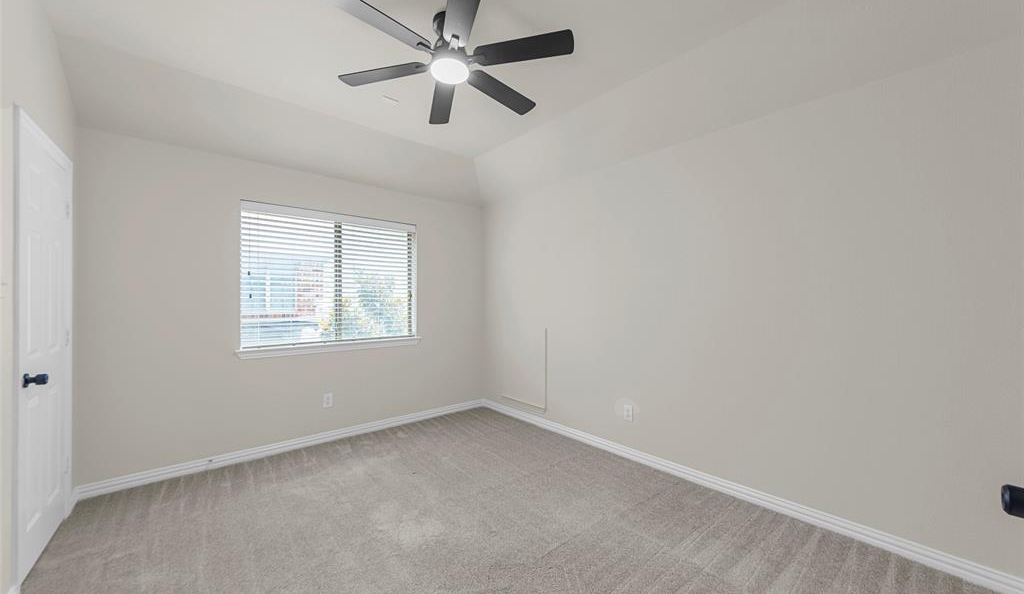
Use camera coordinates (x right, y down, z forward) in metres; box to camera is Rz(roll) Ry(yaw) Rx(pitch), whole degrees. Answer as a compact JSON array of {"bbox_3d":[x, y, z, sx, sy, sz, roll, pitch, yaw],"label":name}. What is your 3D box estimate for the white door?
[{"bbox_3d":[-2.440,0.250,1.765,0.060,2.120,0.760,0,0,-42],"label":"white door"}]

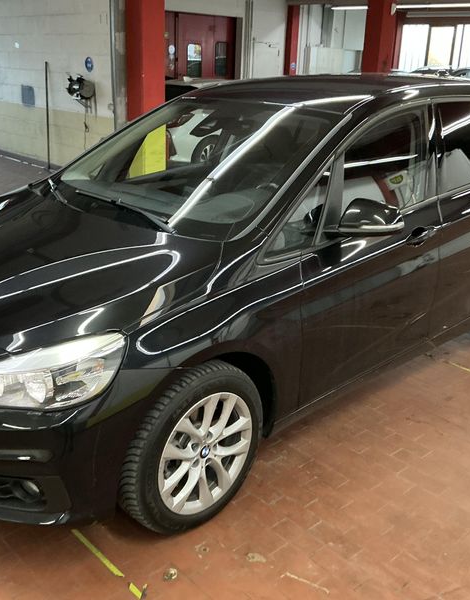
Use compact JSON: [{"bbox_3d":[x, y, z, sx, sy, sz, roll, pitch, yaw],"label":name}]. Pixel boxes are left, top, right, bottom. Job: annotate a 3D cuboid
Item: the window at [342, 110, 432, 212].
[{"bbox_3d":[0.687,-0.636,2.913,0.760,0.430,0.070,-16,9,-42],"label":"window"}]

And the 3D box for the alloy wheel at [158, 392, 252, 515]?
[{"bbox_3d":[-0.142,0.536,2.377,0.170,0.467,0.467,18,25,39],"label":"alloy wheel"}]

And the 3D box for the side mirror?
[{"bbox_3d":[0.530,-0.341,2.597,0.200,0.165,0.220,-16,26,-42],"label":"side mirror"}]

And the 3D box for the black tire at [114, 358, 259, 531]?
[{"bbox_3d":[-0.164,0.538,2.440,0.210,0.655,0.655,20,27,40],"label":"black tire"}]

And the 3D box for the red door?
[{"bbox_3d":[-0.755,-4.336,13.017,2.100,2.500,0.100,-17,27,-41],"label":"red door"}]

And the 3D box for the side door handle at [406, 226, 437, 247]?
[{"bbox_3d":[0.865,-0.300,3.000,0.240,0.062,0.060,-16,26,-42],"label":"side door handle"}]

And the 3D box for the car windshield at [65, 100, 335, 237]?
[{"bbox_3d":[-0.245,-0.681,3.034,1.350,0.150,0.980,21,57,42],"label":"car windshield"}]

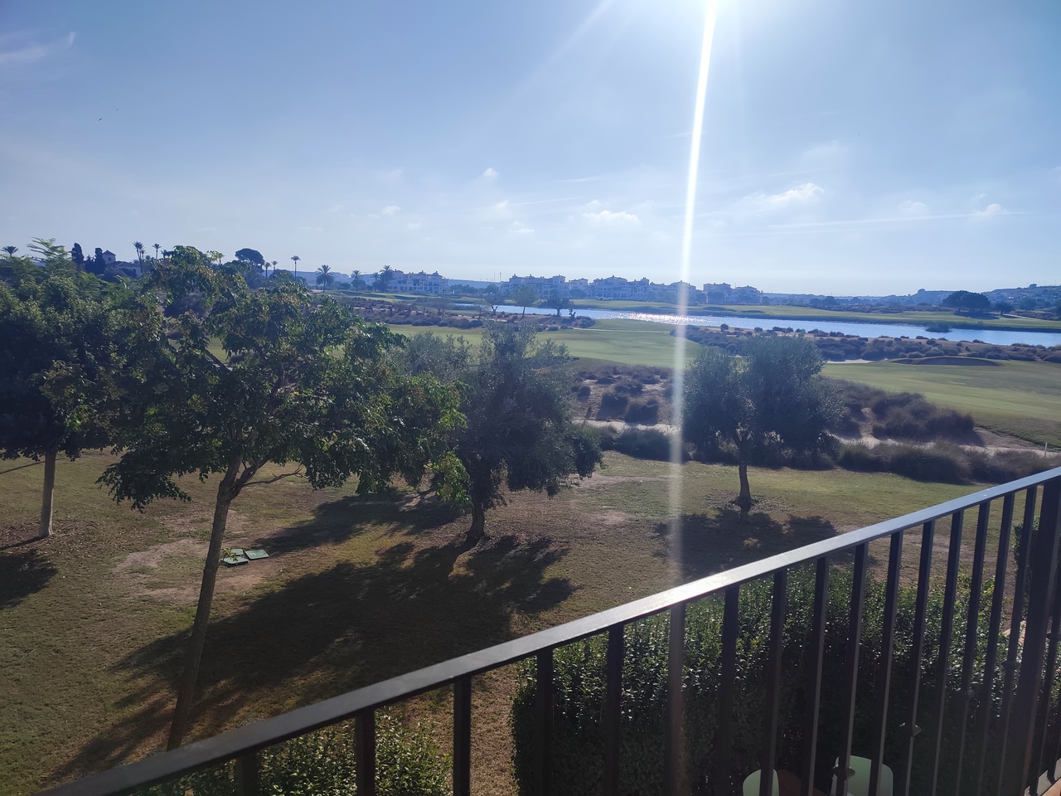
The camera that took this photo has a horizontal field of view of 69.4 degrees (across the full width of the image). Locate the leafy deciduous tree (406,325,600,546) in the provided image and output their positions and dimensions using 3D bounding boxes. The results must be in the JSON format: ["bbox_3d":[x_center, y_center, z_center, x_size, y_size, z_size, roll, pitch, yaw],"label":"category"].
[{"bbox_3d":[-0.556,0.737,14.859,3.823,4.270,3.632,2,8,0],"label":"leafy deciduous tree"}]

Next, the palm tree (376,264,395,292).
[{"bbox_3d":[-61.972,-51.010,326.421,7.064,11.866,7.064,2,8,0],"label":"palm tree"}]

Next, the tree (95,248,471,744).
[{"bbox_3d":[-2.494,1.244,7.669,3.592,5.160,3.484,2,8,0],"label":"tree"}]

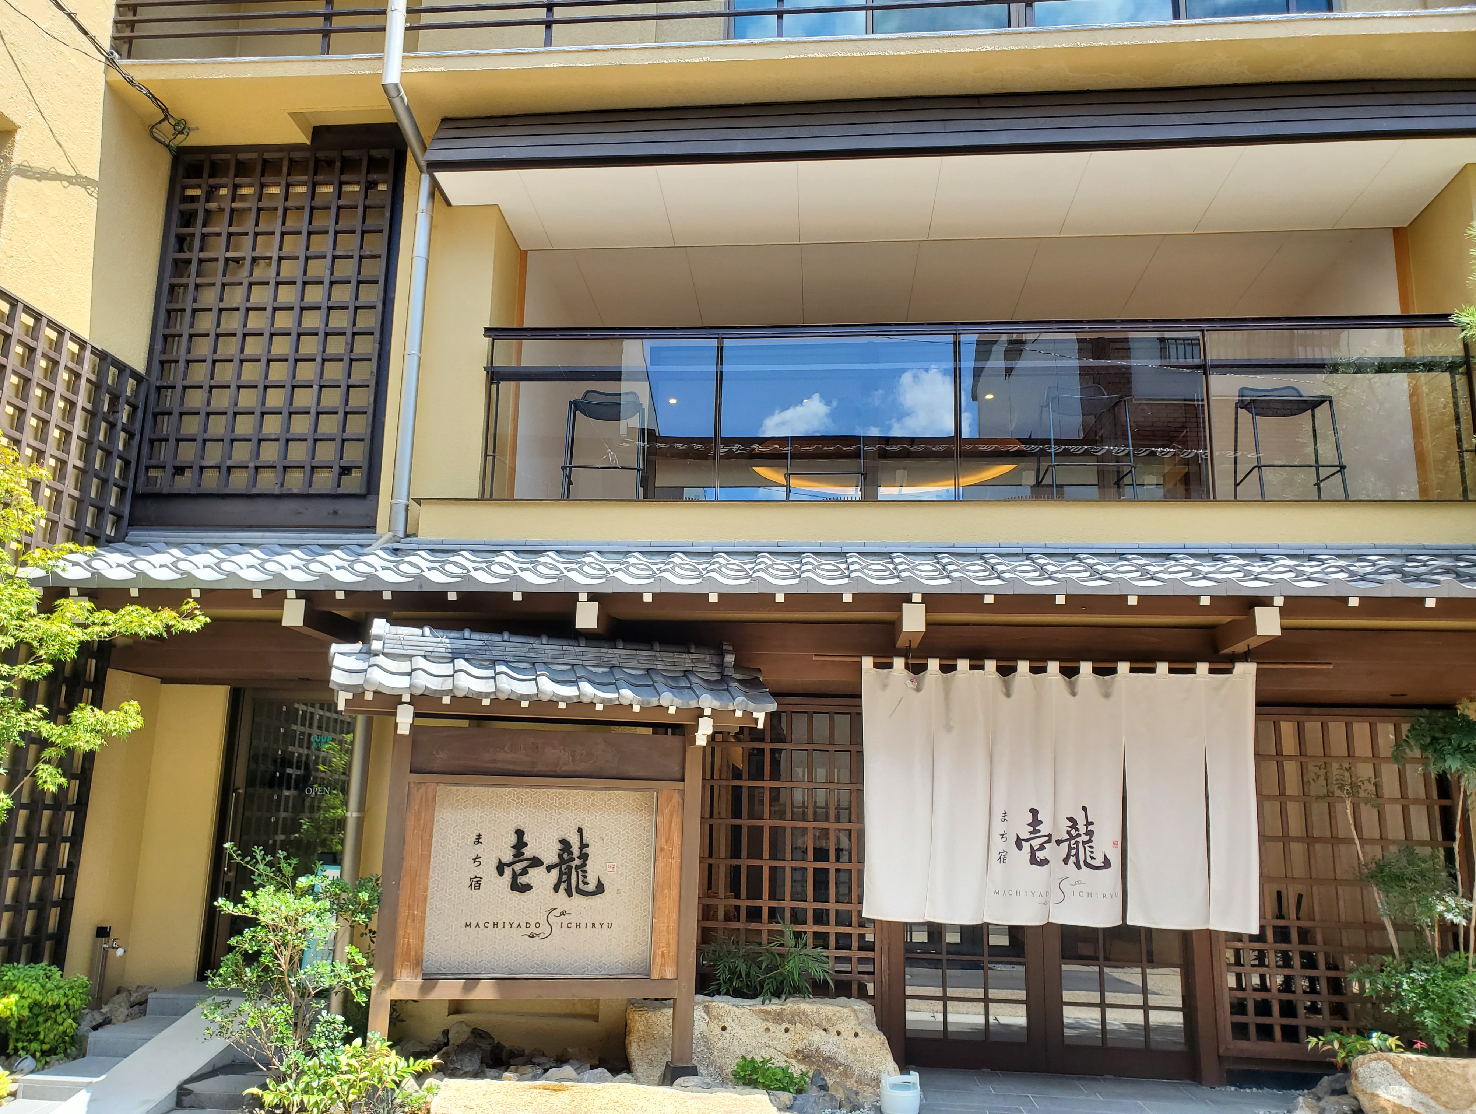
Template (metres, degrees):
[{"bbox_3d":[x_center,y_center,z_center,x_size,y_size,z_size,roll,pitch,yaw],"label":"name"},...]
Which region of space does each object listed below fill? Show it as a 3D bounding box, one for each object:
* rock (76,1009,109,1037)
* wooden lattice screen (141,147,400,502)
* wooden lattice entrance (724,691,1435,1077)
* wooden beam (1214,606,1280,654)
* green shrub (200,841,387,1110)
[{"bbox_3d":[-3.084,2.227,5.332,0.145,0.115,0.120,0,-10,6],"label":"rock"},{"bbox_3d":[-2.919,-1.496,7.016,1.482,2.305,0.070,0,-10,6],"label":"wooden lattice screen"},{"bbox_3d":[2.004,2.006,6.853,4.500,2.220,0.200,0,-11,6],"label":"wooden lattice entrance"},{"bbox_3d":[2.651,0.382,5.816,0.115,0.145,0.640,0,-11,6],"label":"wooden beam"},{"bbox_3d":[-2.009,1.934,5.164,0.760,1.120,0.660,0,-11,6],"label":"green shrub"}]

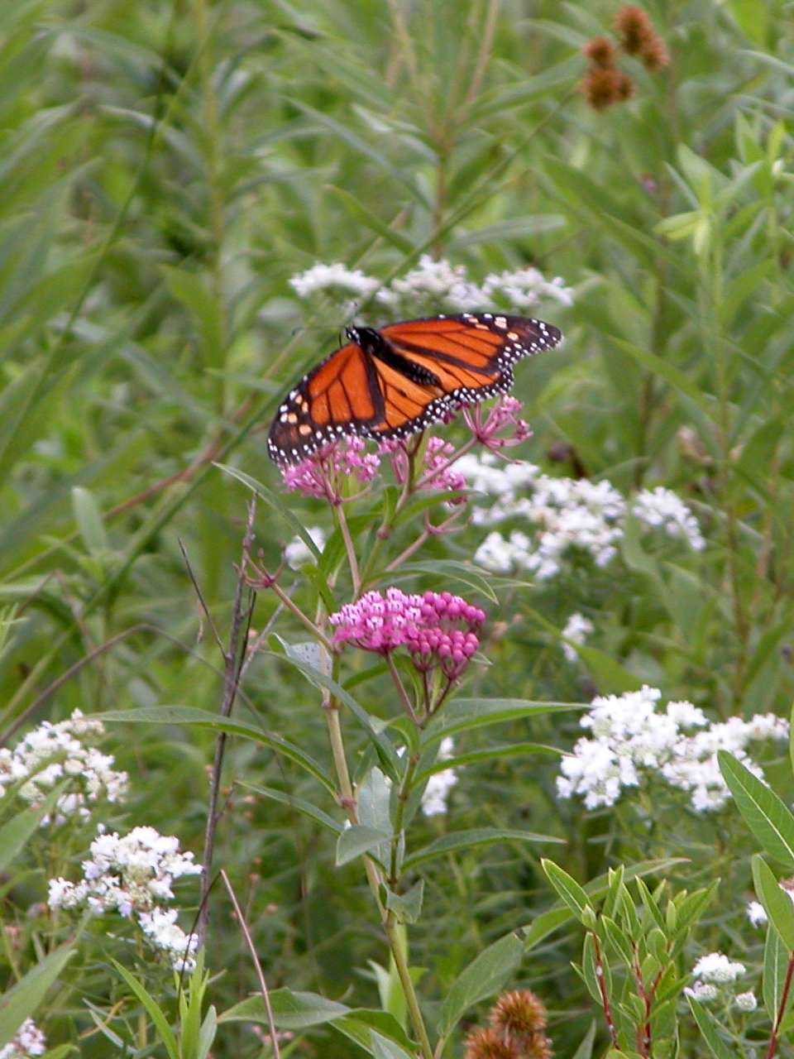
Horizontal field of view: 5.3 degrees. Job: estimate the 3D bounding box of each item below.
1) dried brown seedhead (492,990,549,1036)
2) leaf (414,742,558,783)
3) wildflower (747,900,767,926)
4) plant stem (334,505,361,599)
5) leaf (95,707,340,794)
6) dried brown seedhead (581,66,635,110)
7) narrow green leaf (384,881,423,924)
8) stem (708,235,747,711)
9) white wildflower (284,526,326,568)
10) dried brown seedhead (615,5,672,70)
[{"bbox_3d":[0.034,0.135,2.380,0.015,0.014,0.015,0,15,0],"label":"dried brown seedhead"},{"bbox_3d":[0.024,0.064,2.340,0.042,0.009,0.011,-11,32,12],"label":"leaf"},{"bbox_3d":[0.102,0.109,2.420,0.006,0.007,0.006,0,15,0],"label":"wildflower"},{"bbox_3d":[-0.013,0.006,2.300,0.003,0.026,0.003,-12,15,3],"label":"plant stem"},{"bbox_3d":[-0.050,0.061,2.360,0.069,0.015,0.014,18,33,-6],"label":"leaf"},{"bbox_3d":[0.078,-0.162,3.150,0.020,0.015,0.016,0,14,0],"label":"dried brown seedhead"},{"bbox_3d":[0.002,0.101,2.330,0.011,0.010,0.015,-6,32,-8],"label":"narrow green leaf"},{"bbox_3d":[0.110,-0.021,2.850,0.005,0.157,0.005,-2,15,1],"label":"stem"},{"bbox_3d":[-0.028,0.006,2.620,0.013,0.011,0.013,0,15,0],"label":"white wildflower"},{"bbox_3d":[0.090,-0.181,3.150,0.021,0.022,0.017,0,14,0],"label":"dried brown seedhead"}]

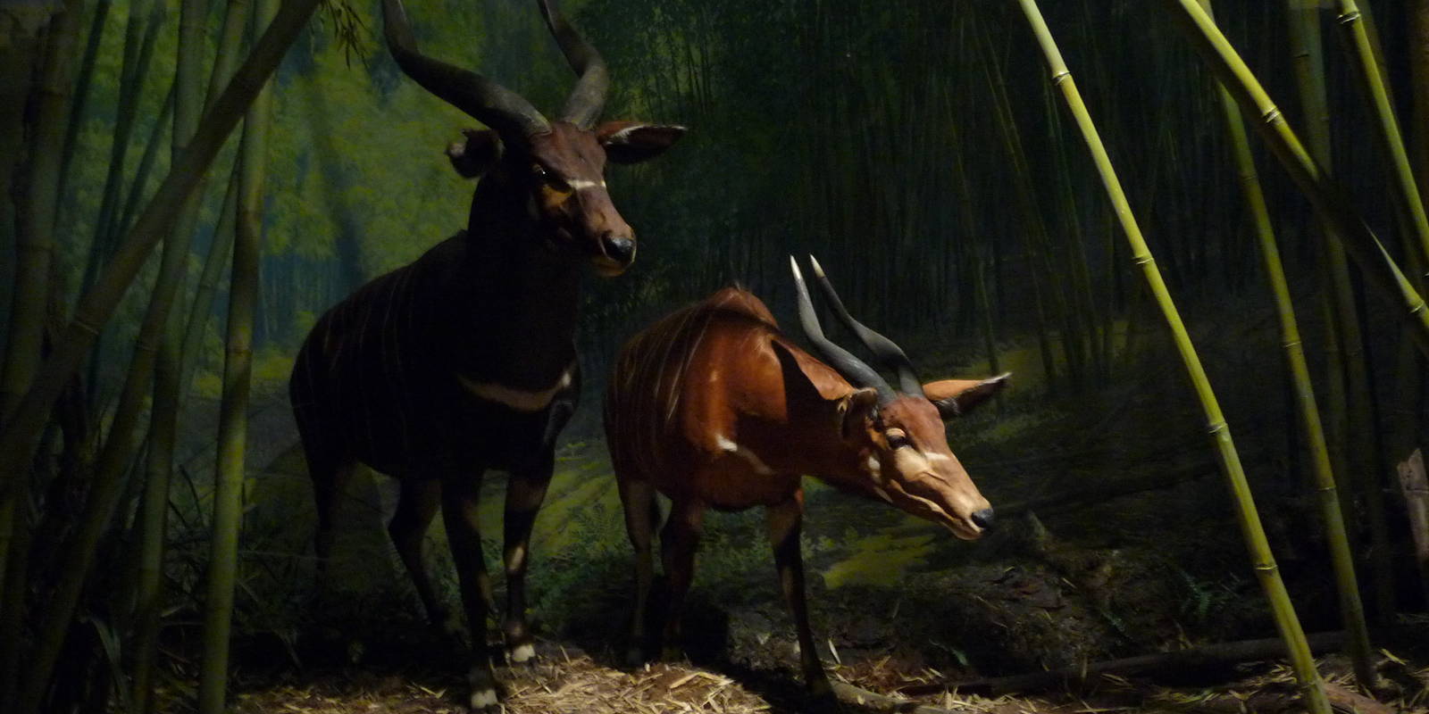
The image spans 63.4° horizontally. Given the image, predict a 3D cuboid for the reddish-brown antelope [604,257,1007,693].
[{"bbox_3d":[0.195,0.310,3.590,0.660,1.200,1.720,0,0,-26],"label":"reddish-brown antelope"}]

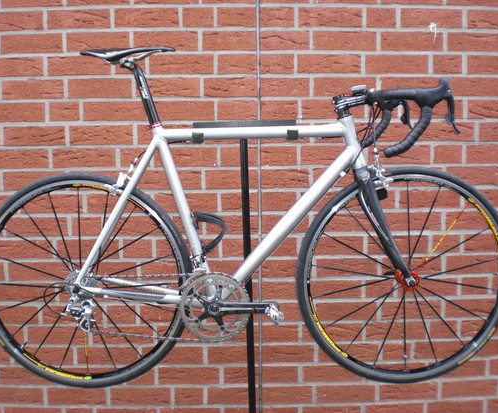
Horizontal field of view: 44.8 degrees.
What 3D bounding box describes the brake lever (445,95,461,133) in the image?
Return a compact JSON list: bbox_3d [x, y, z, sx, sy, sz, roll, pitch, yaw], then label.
[{"bbox_3d":[0.532,-0.242,1.577,0.043,0.103,0.030,-1,8,0],"label":"brake lever"}]

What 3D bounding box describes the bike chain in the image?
[{"bbox_3d":[-0.254,0.303,1.815,0.494,0.220,0.032,-1,8,0],"label":"bike chain"}]

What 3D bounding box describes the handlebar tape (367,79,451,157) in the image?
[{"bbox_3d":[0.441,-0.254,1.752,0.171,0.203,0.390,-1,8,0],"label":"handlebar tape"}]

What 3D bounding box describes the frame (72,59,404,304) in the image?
[{"bbox_3d":[-0.024,-0.070,1.811,1.003,0.737,0.140,-1,8,0],"label":"frame"}]

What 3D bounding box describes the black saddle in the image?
[{"bbox_3d":[-0.352,-0.440,1.760,0.277,0.049,0.136,-1,8,0],"label":"black saddle"}]

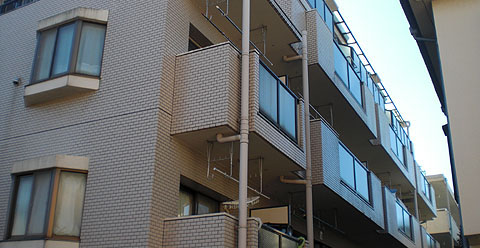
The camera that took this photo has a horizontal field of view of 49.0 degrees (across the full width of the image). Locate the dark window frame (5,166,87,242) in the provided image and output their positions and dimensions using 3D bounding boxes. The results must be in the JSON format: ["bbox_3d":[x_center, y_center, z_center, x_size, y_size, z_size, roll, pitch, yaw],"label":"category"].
[{"bbox_3d":[-3.175,1.310,8.224,1.600,1.140,0.370,-10,-24,26],"label":"dark window frame"}]

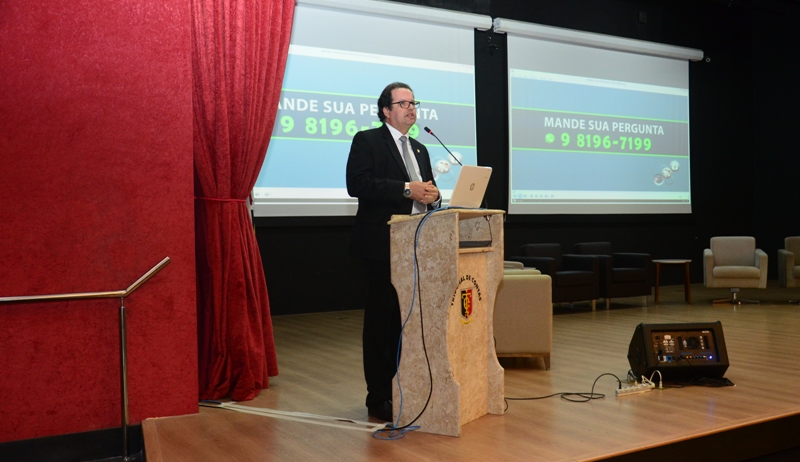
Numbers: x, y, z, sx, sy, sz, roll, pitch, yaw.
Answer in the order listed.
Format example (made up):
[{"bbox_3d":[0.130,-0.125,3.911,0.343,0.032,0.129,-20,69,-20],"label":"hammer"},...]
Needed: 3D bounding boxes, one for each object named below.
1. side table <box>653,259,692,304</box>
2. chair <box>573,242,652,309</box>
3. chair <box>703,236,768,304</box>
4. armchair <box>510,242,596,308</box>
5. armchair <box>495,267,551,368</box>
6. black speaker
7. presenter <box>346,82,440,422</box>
[{"bbox_3d":[3.373,0.629,9.932,0.497,0.533,0.497,-1,0,10],"label":"side table"},{"bbox_3d":[2.500,0.526,9.622,0.748,0.766,0.690,-1,1,-32],"label":"chair"},{"bbox_3d":[4.158,0.477,9.924,0.690,0.817,0.690,-1,0,18],"label":"chair"},{"bbox_3d":[1.775,0.538,9.191,0.748,0.766,0.690,-1,1,-32],"label":"armchair"},{"bbox_3d":[0.704,0.564,5.856,0.751,0.792,0.690,-1,0,4],"label":"armchair"},{"bbox_3d":[1.806,0.769,5.205,0.543,0.365,0.345,-1,0,-7],"label":"black speaker"},{"bbox_3d":[-0.029,0.096,4.244,0.426,1.772,0.528,0,1,40],"label":"presenter"}]

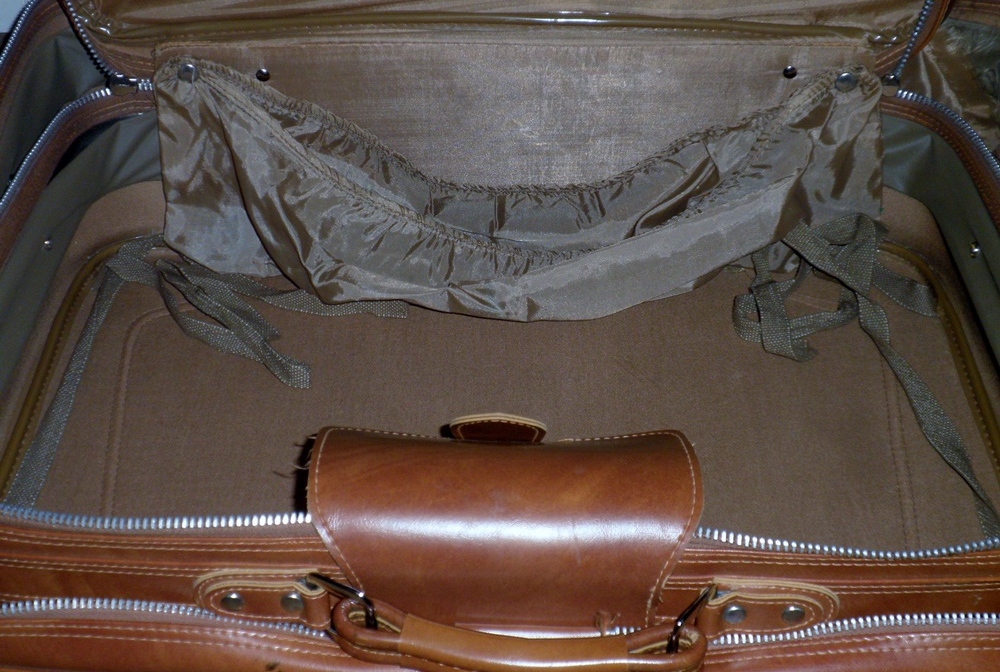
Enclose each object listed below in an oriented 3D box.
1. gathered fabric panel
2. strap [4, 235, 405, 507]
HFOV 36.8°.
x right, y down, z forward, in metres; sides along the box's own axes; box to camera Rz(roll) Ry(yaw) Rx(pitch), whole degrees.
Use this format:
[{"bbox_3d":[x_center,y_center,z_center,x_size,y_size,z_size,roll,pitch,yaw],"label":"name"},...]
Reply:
[{"bbox_3d":[0.011,-0.089,0.901,0.440,0.115,0.115,0,41,0],"label":"gathered fabric panel"},{"bbox_3d":[-0.155,0.007,0.855,0.200,0.035,0.250,0,41,0],"label":"strap"}]

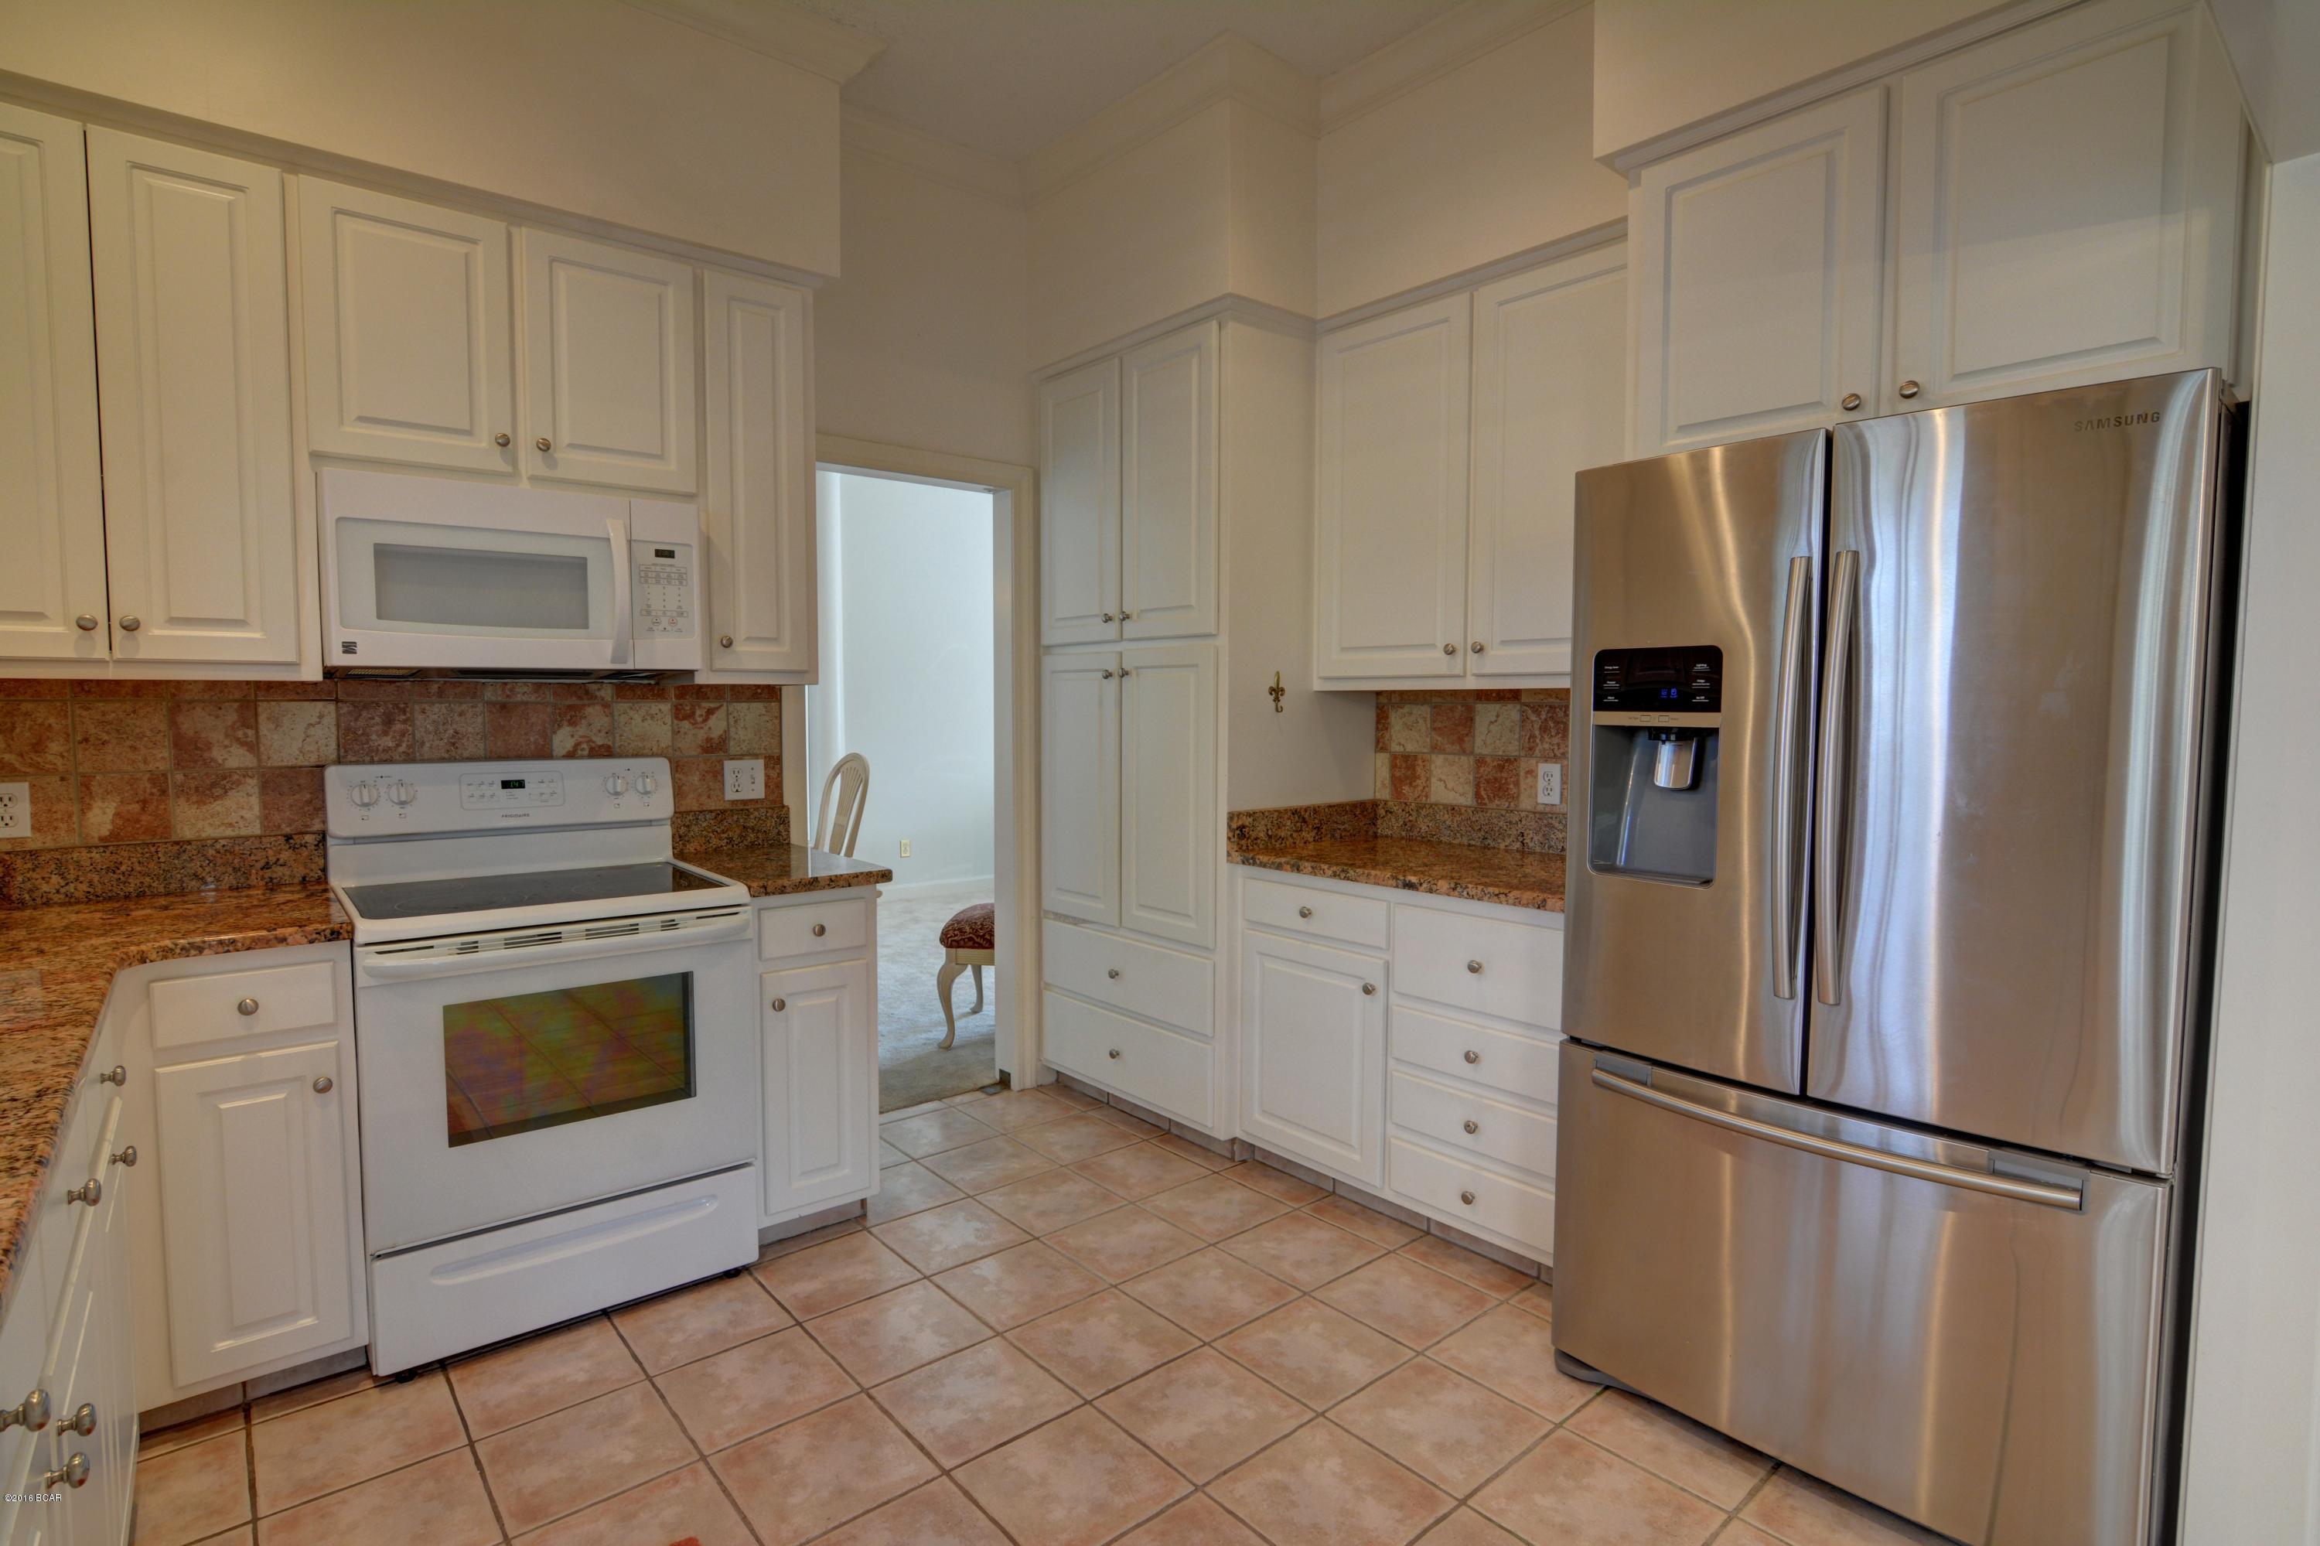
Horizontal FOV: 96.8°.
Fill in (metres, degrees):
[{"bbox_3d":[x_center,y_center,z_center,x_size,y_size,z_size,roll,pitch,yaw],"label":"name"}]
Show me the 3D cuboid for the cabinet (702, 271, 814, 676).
[{"bbox_3d":[-1.186,-0.794,2.929,0.291,1.075,0.325,-3,5,-41],"label":"cabinet"}]

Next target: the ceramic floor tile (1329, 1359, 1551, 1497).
[{"bbox_3d":[0.536,1.244,1.974,0.302,0.010,0.302,-3,5,-41],"label":"ceramic floor tile"}]

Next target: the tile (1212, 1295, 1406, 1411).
[{"bbox_3d":[0.326,1.226,2.185,0.302,0.010,0.302,-2,4,-40],"label":"tile"}]

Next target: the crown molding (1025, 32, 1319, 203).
[{"bbox_3d":[-0.023,-1.952,3.246,0.383,0.131,1.048,-3,4,-43],"label":"crown molding"}]

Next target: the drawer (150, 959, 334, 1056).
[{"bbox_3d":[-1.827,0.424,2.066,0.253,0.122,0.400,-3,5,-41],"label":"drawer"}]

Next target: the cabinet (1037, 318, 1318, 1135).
[{"bbox_3d":[0.137,-0.109,3.515,0.720,2.440,0.896,-4,5,-43],"label":"cabinet"}]

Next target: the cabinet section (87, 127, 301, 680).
[{"bbox_3d":[-2.054,-0.754,2.235,0.287,1.007,0.310,-2,4,-35],"label":"cabinet section"}]

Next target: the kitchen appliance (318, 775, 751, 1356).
[{"bbox_3d":[-1.480,0.592,2.491,0.751,1.213,0.707,-3,5,-41],"label":"kitchen appliance"}]

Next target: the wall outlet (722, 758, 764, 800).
[{"bbox_3d":[-1.225,0.021,3.040,0.115,0.114,0.010,-3,4,-41],"label":"wall outlet"}]

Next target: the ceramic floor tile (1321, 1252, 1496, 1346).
[{"bbox_3d":[0.567,1.217,2.376,0.302,0.010,0.302,-3,4,-41],"label":"ceramic floor tile"}]

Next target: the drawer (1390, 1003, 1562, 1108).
[{"bbox_3d":[0.917,0.659,2.603,0.460,0.140,0.465,-3,4,-43],"label":"drawer"}]

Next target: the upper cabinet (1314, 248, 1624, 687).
[{"bbox_3d":[0.951,-0.773,2.913,0.340,1.085,1.042,-4,5,-43],"label":"upper cabinet"}]

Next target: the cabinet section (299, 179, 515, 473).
[{"bbox_3d":[-1.760,-0.990,2.430,0.369,0.563,0.310,-2,4,-35],"label":"cabinet section"}]

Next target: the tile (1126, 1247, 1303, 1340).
[{"bbox_3d":[0.119,1.222,2.423,0.305,0.012,0.305,-3,4,-41],"label":"tile"}]

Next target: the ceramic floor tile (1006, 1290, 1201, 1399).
[{"bbox_3d":[-0.125,1.232,2.236,0.300,0.012,0.300,-3,5,-40],"label":"ceramic floor tile"}]

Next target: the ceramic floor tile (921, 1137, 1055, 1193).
[{"bbox_3d":[-0.509,1.173,3.079,0.302,0.010,0.302,-3,5,-41],"label":"ceramic floor tile"}]

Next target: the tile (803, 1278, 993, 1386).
[{"bbox_3d":[-0.570,1.218,2.249,0.302,0.010,0.302,-2,4,-40],"label":"tile"}]

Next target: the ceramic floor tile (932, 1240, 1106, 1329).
[{"bbox_3d":[-0.331,1.212,2.442,0.302,0.010,0.302,-3,5,-41],"label":"ceramic floor tile"}]

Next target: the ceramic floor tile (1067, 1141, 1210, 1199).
[{"bbox_3d":[-0.060,1.180,3.054,0.300,0.012,0.300,-3,5,-40],"label":"ceramic floor tile"}]

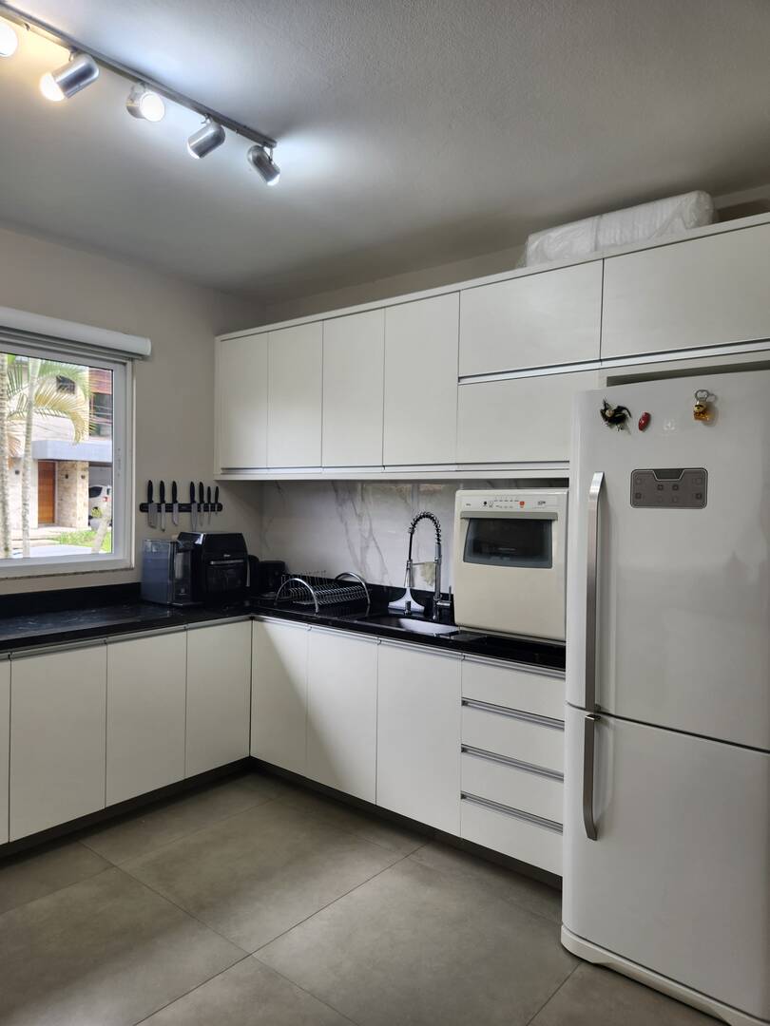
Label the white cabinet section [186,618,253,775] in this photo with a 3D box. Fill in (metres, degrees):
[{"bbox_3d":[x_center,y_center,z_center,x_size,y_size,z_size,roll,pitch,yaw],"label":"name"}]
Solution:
[{"bbox_3d":[-1.057,0.936,3.669,0.550,0.733,0.406,2,1,39],"label":"white cabinet section"}]

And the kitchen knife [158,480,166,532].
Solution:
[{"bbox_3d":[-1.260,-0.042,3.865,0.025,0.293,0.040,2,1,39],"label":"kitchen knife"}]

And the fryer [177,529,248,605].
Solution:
[{"bbox_3d":[-0.938,0.301,3.730,0.265,0.375,0.300,0,1,-40],"label":"fryer"}]

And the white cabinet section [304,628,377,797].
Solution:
[{"bbox_3d":[-0.038,0.957,3.458,0.454,0.733,0.550,2,1,39],"label":"white cabinet section"}]

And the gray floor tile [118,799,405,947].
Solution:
[{"bbox_3d":[-0.490,1.422,2.764,0.800,0.015,0.800,2,1,39],"label":"gray floor tile"}]

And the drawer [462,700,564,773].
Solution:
[{"bbox_3d":[0.635,0.851,2.796,0.460,0.191,0.450,2,1,39],"label":"drawer"}]

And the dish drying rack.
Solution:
[{"bbox_3d":[-0.336,0.410,3.632,0.355,0.163,0.390,2,1,40],"label":"dish drying rack"}]

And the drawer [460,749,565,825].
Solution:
[{"bbox_3d":[0.630,1.027,2.784,0.443,0.182,0.500,2,1,40],"label":"drawer"}]

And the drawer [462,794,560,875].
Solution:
[{"bbox_3d":[0.628,1.217,2.788,0.443,0.175,0.500,2,1,40],"label":"drawer"}]

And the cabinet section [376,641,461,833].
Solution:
[{"bbox_3d":[0.314,0.968,3.172,0.452,0.733,0.550,2,1,39],"label":"cabinet section"}]

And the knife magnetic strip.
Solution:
[{"bbox_3d":[-1.151,-0.027,3.893,0.020,0.048,0.543,2,1,40],"label":"knife magnetic strip"}]

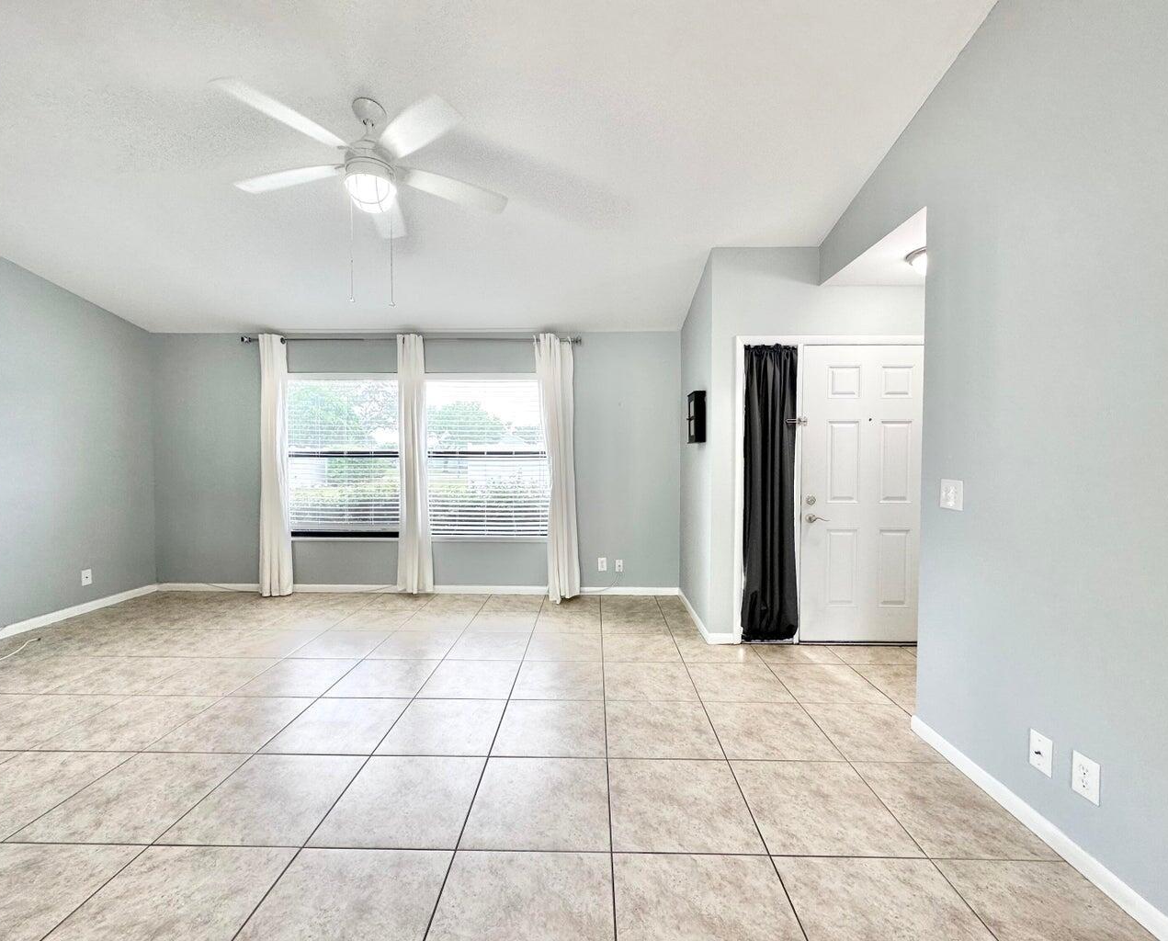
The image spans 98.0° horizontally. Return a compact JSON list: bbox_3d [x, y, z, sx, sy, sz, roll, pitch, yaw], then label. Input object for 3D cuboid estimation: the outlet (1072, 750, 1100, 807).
[{"bbox_3d":[1.544,0.947,1.563,0.009,0.123,0.084,0,2,1],"label":"outlet"}]

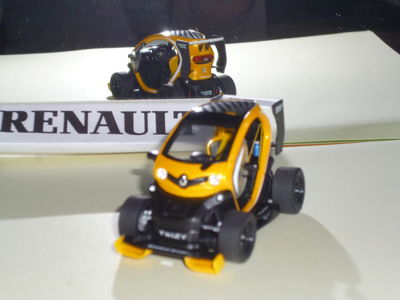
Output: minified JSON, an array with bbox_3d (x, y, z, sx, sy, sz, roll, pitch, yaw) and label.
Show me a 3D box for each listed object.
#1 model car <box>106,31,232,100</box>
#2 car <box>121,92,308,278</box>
[{"bbox_3d":[-0.014,-0.039,0.412,0.035,0.035,0.057,-14,22,-37],"label":"model car"},{"bbox_3d":[0.004,0.005,0.249,0.035,0.035,0.057,7,18,26],"label":"car"}]

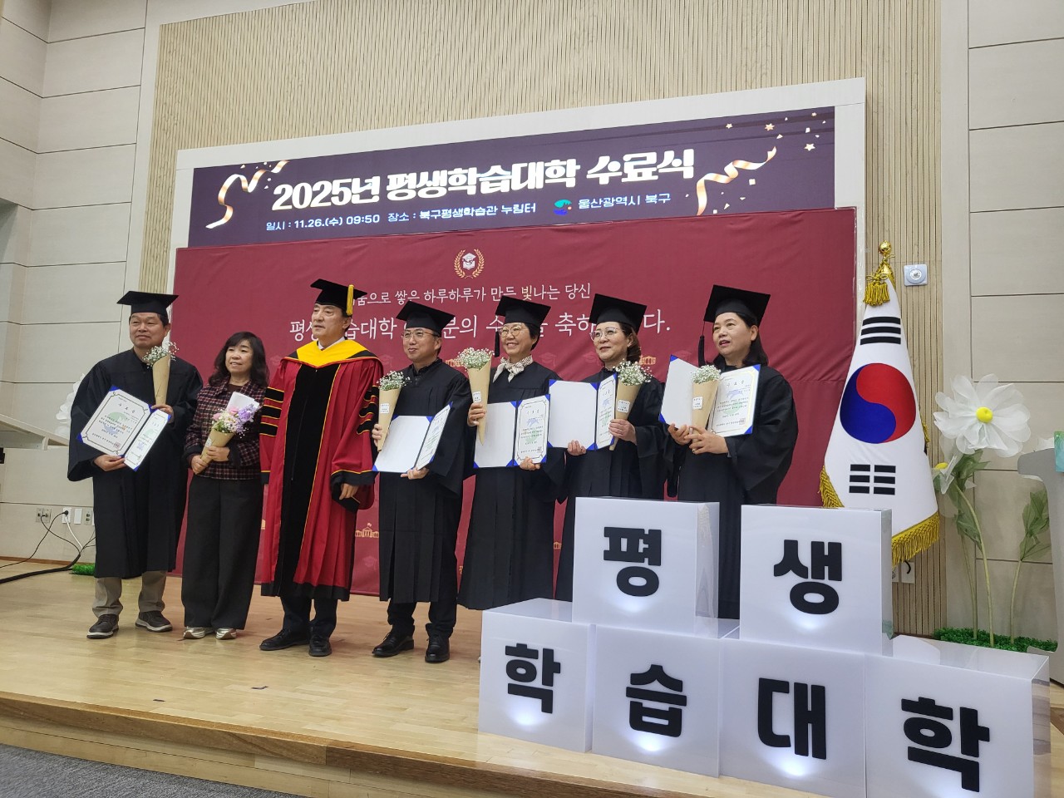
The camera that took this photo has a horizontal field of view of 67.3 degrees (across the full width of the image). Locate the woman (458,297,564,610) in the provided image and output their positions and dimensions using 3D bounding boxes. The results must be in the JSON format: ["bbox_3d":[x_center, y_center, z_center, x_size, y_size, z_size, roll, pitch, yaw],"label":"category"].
[{"bbox_3d":[-0.104,0.360,3.786,0.510,1.724,0.430,1,-5,10],"label":"woman"}]

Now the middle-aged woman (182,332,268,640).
[{"bbox_3d":[-1.594,0.425,4.157,0.420,1.565,0.340,2,-5,3],"label":"middle-aged woman"}]

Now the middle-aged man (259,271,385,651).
[{"bbox_3d":[-1.055,0.304,4.034,0.580,1.823,0.430,1,-5,13],"label":"middle-aged man"}]

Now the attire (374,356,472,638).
[{"bbox_3d":[-0.526,0.475,3.907,0.480,1.370,0.400,1,-5,12],"label":"attire"}]

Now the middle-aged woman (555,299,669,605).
[{"bbox_3d":[0.367,0.370,3.641,0.540,1.725,0.440,-1,-6,33],"label":"middle-aged woman"}]

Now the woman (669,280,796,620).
[{"bbox_3d":[0.869,0.366,3.450,0.570,1.736,0.460,-2,-7,40],"label":"woman"}]

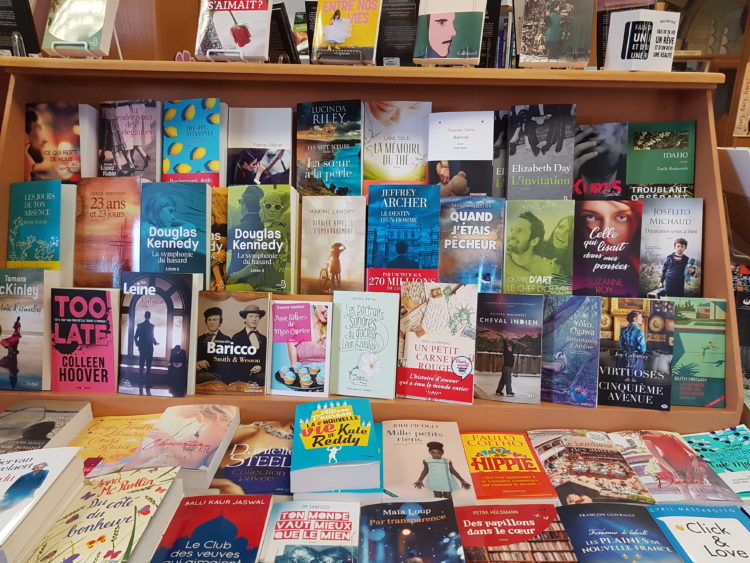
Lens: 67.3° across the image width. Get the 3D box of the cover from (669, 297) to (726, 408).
[{"bbox_3d":[0.630,0.141,1.133,0.138,0.216,0.022,2,-2,2],"label":"cover"}]

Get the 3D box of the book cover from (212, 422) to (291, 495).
[{"bbox_3d":[-0.201,0.316,0.988,0.140,0.025,0.227,0,16,-2],"label":"book cover"}]

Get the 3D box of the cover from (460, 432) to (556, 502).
[{"bbox_3d":[0.237,0.342,1.033,0.133,0.023,0.206,-1,15,1],"label":"cover"}]

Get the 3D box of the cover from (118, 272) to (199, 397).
[{"bbox_3d":[-0.418,0.101,1.094,0.155,0.230,0.035,1,-1,15],"label":"cover"}]

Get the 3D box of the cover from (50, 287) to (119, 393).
[{"bbox_3d":[-0.578,0.118,1.132,0.130,0.206,0.028,0,2,5],"label":"cover"}]

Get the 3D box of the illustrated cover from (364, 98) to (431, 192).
[{"bbox_3d":[0.051,-0.290,1.288,0.148,0.230,0.031,2,1,3],"label":"illustrated cover"}]

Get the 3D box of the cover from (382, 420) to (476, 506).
[{"bbox_3d":[0.087,0.326,0.990,0.146,0.037,0.241,0,16,0],"label":"cover"}]

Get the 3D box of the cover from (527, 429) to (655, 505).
[{"bbox_3d":[0.381,0.342,1.022,0.154,0.022,0.216,0,17,1],"label":"cover"}]

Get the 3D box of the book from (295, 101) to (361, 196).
[{"bbox_3d":[-0.099,-0.292,1.289,0.148,0.222,0.040,0,-1,9],"label":"book"}]

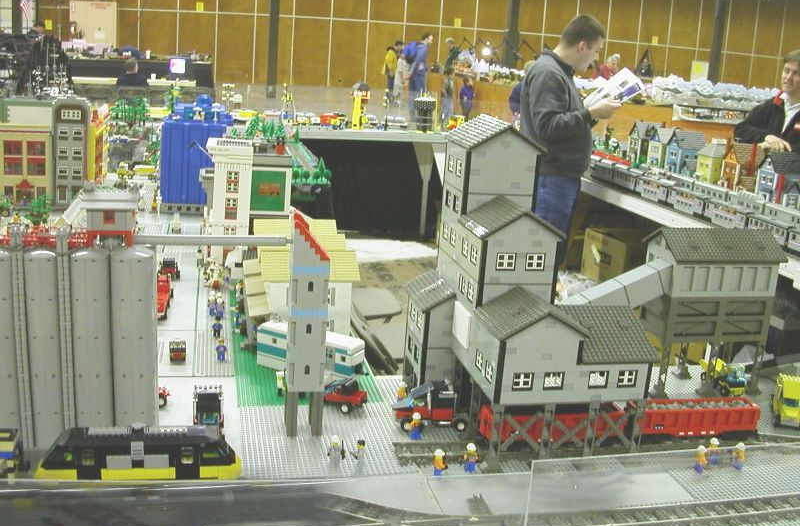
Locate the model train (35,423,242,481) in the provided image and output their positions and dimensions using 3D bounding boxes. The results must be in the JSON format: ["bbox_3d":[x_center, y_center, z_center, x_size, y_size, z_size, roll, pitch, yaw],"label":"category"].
[{"bbox_3d":[-0.341,0.250,1.128,0.261,0.084,0.052,1,14,-11],"label":"model train"}]

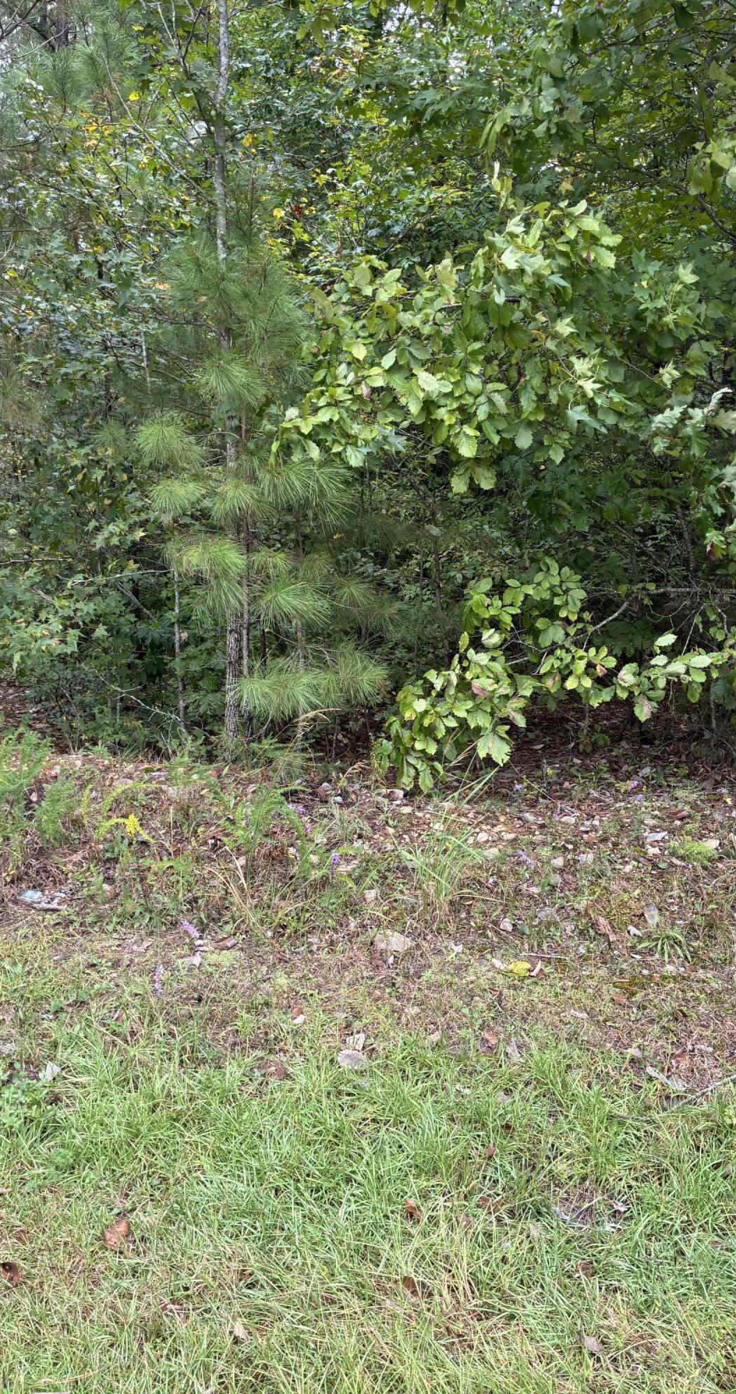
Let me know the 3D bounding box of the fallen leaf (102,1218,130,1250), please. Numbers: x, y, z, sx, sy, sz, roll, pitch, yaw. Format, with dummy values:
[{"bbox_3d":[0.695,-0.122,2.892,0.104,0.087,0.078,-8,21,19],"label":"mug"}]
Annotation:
[{"bbox_3d":[-0.589,1.258,2.450,0.055,0.027,0.088,3,9,18],"label":"fallen leaf"}]

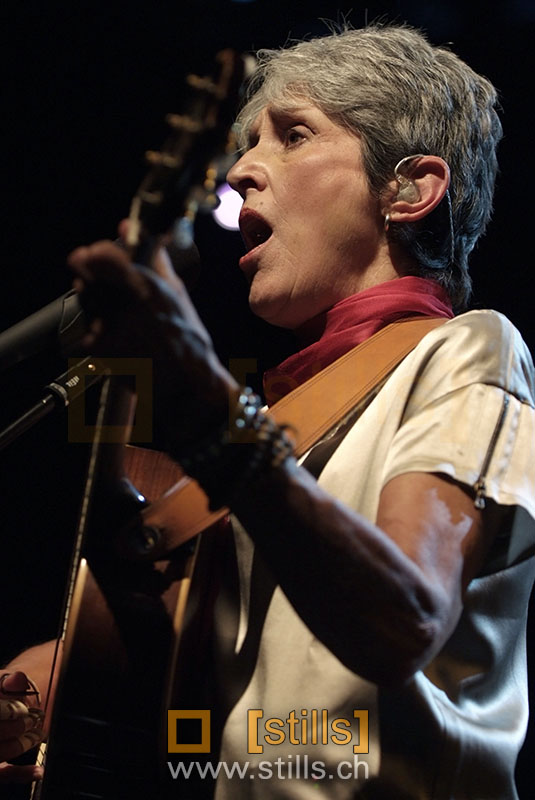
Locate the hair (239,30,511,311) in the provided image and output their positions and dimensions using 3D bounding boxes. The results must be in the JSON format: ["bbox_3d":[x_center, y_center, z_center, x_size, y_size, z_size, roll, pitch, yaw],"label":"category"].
[{"bbox_3d":[0.091,-0.199,2.920,0.217,0.228,0.178,23,-17,-29],"label":"hair"}]

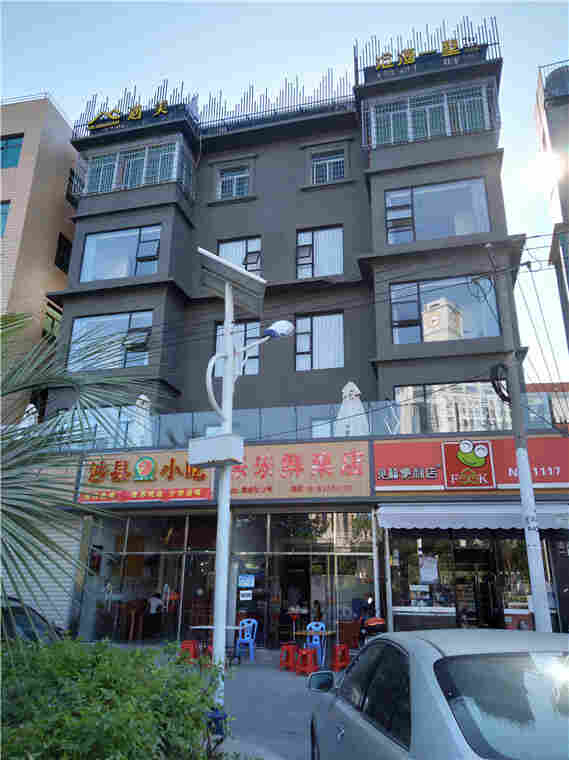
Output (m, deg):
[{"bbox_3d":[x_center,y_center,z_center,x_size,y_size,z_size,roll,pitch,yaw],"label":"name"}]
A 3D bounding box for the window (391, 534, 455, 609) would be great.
[{"bbox_3d":[3.256,4.504,11.924,1.404,1.631,0.080,-4,-20,12],"label":"window"}]

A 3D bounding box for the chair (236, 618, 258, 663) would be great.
[{"bbox_3d":[-0.807,5.611,10.880,0.440,0.850,0.500,-4,-19,12],"label":"chair"}]

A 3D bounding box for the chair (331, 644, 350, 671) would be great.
[{"bbox_3d":[1.137,5.590,10.154,0.350,0.460,0.350,-4,-19,12],"label":"chair"}]

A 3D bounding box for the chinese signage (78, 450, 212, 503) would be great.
[{"bbox_3d":[-3.772,2.674,13.900,3.877,1.320,0.150,-4,-20,12],"label":"chinese signage"}]

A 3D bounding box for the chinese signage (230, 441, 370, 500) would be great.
[{"bbox_3d":[0.170,2.366,13.079,4.019,1.387,0.150,-4,-20,12],"label":"chinese signage"}]

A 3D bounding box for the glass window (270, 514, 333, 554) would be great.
[{"bbox_3d":[0.444,3.894,12.808,1.628,0.963,0.080,-4,-20,12],"label":"glass window"}]

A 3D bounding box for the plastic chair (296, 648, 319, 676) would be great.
[{"bbox_3d":[0.433,5.171,9.334,0.330,0.450,0.330,-4,-20,12],"label":"plastic chair"}]

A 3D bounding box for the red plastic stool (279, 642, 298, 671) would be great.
[{"bbox_3d":[0.087,5.581,10.154,0.350,0.460,0.350,-4,-19,12],"label":"red plastic stool"}]

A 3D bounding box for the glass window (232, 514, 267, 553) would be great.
[{"bbox_3d":[-0.904,3.964,13.102,0.962,0.949,0.080,-4,-20,12],"label":"glass window"}]

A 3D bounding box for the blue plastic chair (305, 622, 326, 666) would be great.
[{"bbox_3d":[0.624,5.314,10.235,0.430,0.800,0.480,-6,-21,18],"label":"blue plastic chair"}]

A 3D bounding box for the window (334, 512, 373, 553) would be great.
[{"bbox_3d":[1.715,3.794,12.575,1.000,1.000,0.100,-4,-19,12],"label":"window"}]

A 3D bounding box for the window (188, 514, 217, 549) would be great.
[{"bbox_3d":[-2.156,4.049,13.367,0.862,0.911,0.080,-4,-20,12],"label":"window"}]

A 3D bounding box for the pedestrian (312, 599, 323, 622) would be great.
[{"bbox_3d":[0.768,5.712,11.694,0.450,1.200,0.500,-4,-19,12],"label":"pedestrian"}]

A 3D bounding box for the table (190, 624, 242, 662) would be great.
[{"bbox_3d":[-1.415,5.583,10.624,1.050,0.730,0.620,-4,-19,12],"label":"table"}]

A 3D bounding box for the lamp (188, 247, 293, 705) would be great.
[{"bbox_3d":[-0.595,1.198,7.221,2.000,6.900,1.350,-15,-24,39],"label":"lamp"}]

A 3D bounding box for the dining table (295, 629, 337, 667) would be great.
[{"bbox_3d":[0.622,5.426,10.102,0.760,0.730,0.680,-4,-19,12],"label":"dining table"}]

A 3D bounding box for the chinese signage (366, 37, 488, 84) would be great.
[{"bbox_3d":[5.094,-11.543,18.406,4.241,1.268,0.200,-4,-20,12],"label":"chinese signage"}]

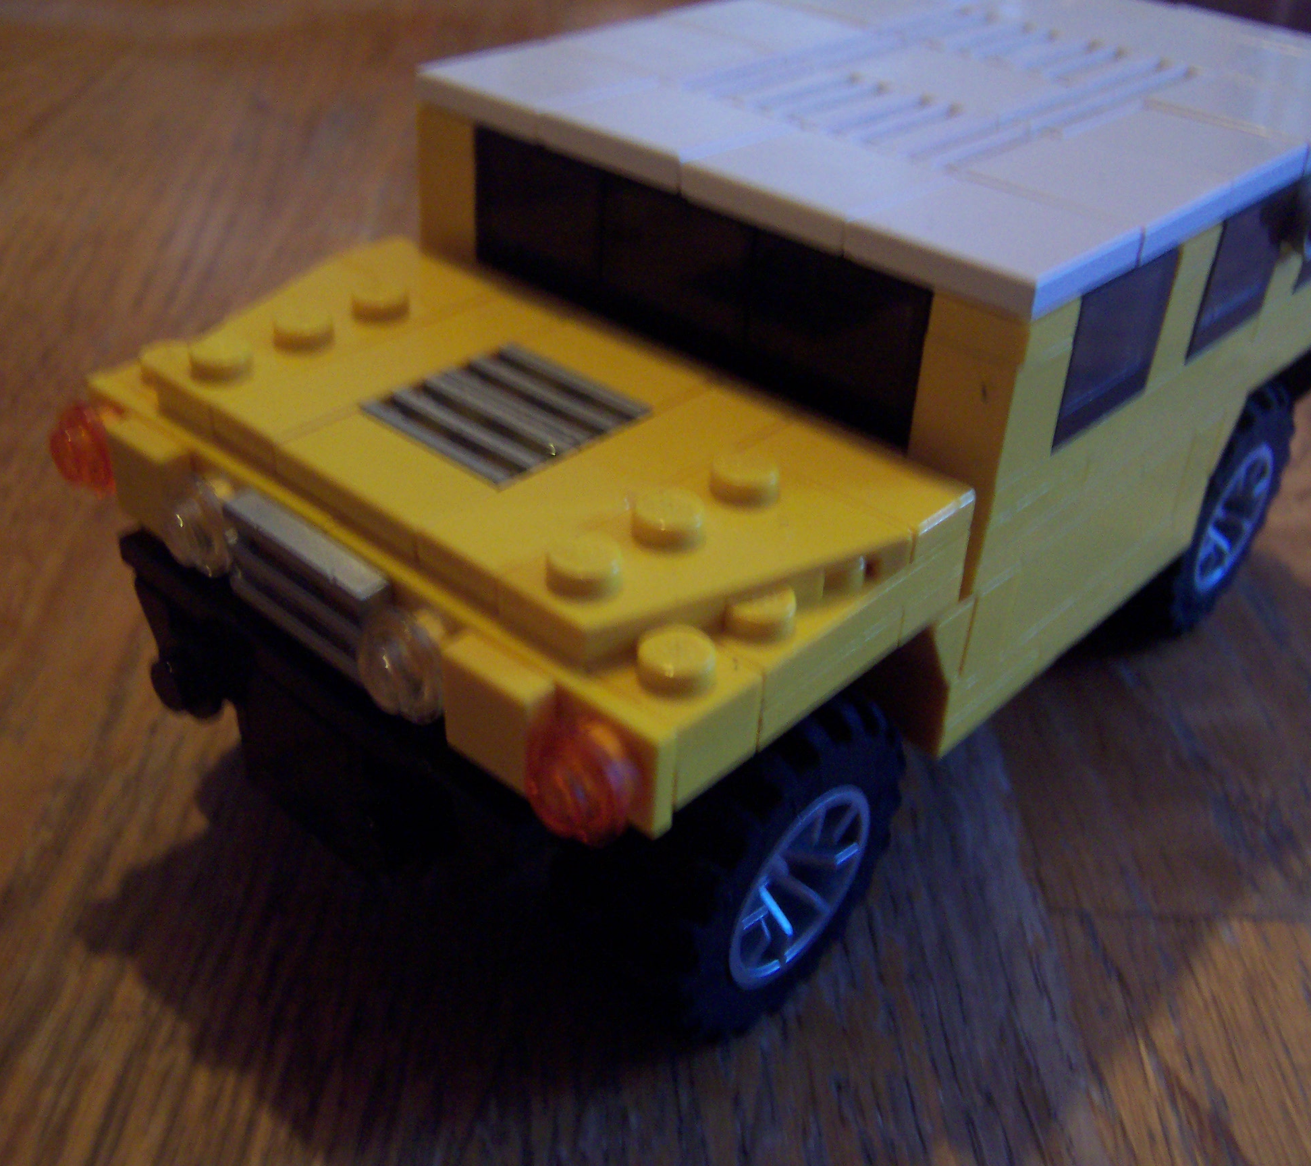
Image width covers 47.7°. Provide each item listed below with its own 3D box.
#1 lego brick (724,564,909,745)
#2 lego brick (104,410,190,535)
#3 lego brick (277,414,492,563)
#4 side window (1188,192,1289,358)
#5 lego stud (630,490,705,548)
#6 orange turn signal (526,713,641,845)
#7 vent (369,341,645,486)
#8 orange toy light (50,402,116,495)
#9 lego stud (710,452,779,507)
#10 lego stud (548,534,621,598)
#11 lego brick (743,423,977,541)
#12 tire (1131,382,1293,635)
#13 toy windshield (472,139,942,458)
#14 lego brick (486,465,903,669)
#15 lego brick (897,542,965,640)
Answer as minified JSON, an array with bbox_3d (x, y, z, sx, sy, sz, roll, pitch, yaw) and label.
[{"bbox_3d":[0.009,0.003,0.102,0.008,0.008,0.016,29,43,32],"label":"lego brick"},{"bbox_3d":[-0.039,-0.008,0.117,0.008,0.008,0.003,29,43,32],"label":"lego brick"},{"bbox_3d":[-0.019,-0.007,0.108,0.016,0.003,0.008,29,42,32],"label":"lego brick"},{"bbox_3d":[0.051,-0.029,0.133,0.003,0.013,0.016,29,42,32],"label":"side window"},{"bbox_3d":[0.001,-0.004,0.101,0.005,0.002,0.005,2,34,-2],"label":"lego stud"},{"bbox_3d":[-0.004,0.012,0.091,0.008,0.008,0.005,29,43,32],"label":"orange turn signal"},{"bbox_3d":[-0.011,-0.012,0.115,0.016,0.003,0.016,29,43,32],"label":"vent"},{"bbox_3d":[-0.046,-0.011,0.121,0.008,0.008,0.005,29,43,32],"label":"orange toy light"},{"bbox_3d":[0.006,-0.007,0.105,0.005,0.002,0.005,2,35,-1],"label":"lego stud"},{"bbox_3d":[-0.004,-0.001,0.096,0.005,0.002,0.005,2,34,-2],"label":"lego stud"},{"bbox_3d":[0.014,-0.007,0.110,0.016,0.003,0.008,29,42,32],"label":"lego brick"},{"bbox_3d":[0.059,-0.010,0.169,0.014,0.030,0.030,29,42,32],"label":"tire"},{"bbox_3d":[0.003,-0.026,0.125,0.048,0.013,0.004,29,42,32],"label":"toy windshield"},{"bbox_3d":[0.004,-0.001,0.099,0.016,0.005,0.024,29,43,32],"label":"lego brick"},{"bbox_3d":[0.017,-0.001,0.110,0.008,0.006,0.008,29,43,32],"label":"lego brick"}]

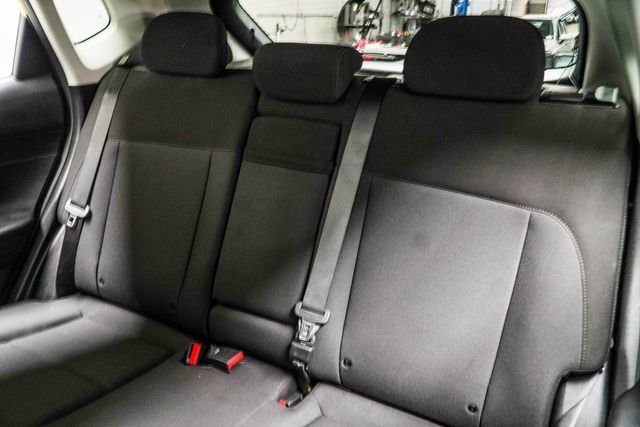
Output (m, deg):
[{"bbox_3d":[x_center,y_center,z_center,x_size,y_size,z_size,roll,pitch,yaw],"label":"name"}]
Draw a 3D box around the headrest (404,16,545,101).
[{"bbox_3d":[0.303,-0.307,0.945,0.262,0.158,0.110,11,14,24],"label":"headrest"}]

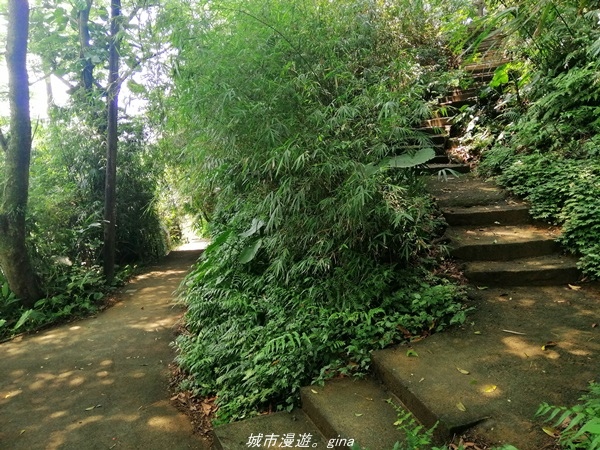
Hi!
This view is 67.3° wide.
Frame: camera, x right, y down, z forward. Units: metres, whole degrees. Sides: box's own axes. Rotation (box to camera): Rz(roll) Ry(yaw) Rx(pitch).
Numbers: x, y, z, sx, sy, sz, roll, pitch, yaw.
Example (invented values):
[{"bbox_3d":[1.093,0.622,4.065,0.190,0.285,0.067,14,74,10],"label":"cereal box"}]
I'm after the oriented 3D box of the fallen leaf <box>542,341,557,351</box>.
[{"bbox_3d":[1.910,0.922,3.450,0.090,0.040,0.065,0,3,0],"label":"fallen leaf"}]

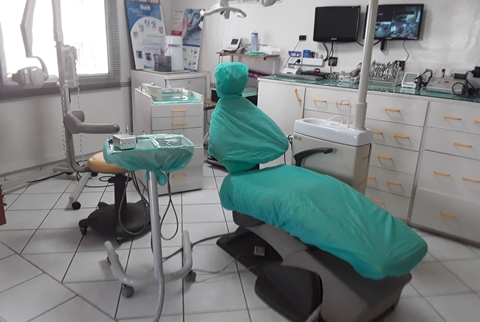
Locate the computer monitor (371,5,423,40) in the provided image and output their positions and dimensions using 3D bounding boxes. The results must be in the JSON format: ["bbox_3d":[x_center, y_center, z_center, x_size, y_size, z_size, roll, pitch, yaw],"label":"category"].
[{"bbox_3d":[1.294,-1.161,3.152,0.458,0.274,0.050,16,22,36],"label":"computer monitor"}]

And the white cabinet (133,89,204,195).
[{"bbox_3d":[-0.664,-0.207,3.488,0.448,0.864,0.587,-7,20,-28],"label":"white cabinet"}]

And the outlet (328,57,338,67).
[{"bbox_3d":[0.902,-0.950,3.594,0.090,0.081,0.030,16,22,36],"label":"outlet"}]

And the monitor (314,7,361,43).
[{"bbox_3d":[0.897,-1.252,3.448,0.433,0.306,0.060,16,22,36],"label":"monitor"}]

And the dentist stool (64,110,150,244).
[{"bbox_3d":[-0.883,0.085,2.635,0.645,0.806,0.600,-1,18,-10],"label":"dentist stool"}]

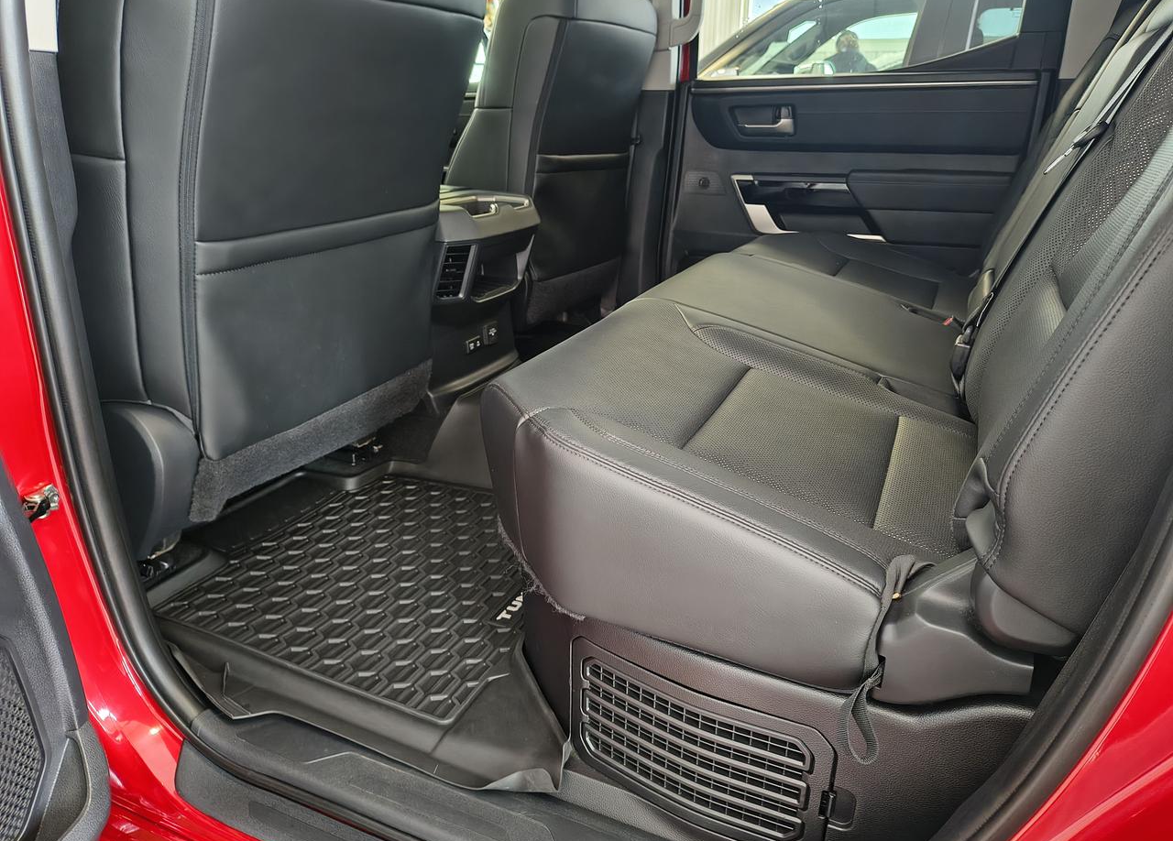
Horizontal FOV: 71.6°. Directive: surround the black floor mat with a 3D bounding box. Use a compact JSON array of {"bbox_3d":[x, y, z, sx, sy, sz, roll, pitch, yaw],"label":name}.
[{"bbox_3d":[-0.274,0.217,1.253,0.546,0.032,0.565,10,22,25],"label":"black floor mat"}]

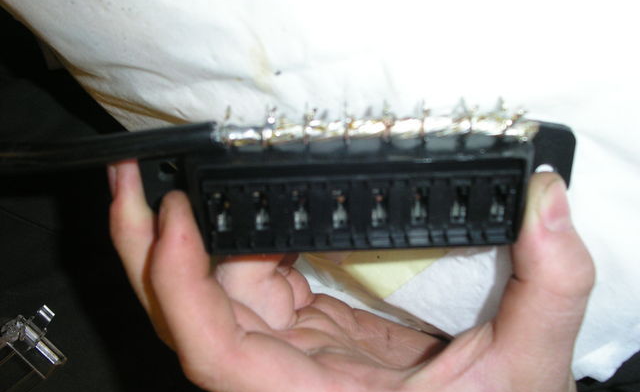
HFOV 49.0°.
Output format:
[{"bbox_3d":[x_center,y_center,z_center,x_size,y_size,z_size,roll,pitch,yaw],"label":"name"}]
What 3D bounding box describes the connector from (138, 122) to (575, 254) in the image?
[{"bbox_3d":[0.012,-0.004,0.228,0.146,0.033,0.029,-1,33,1],"label":"connector"}]

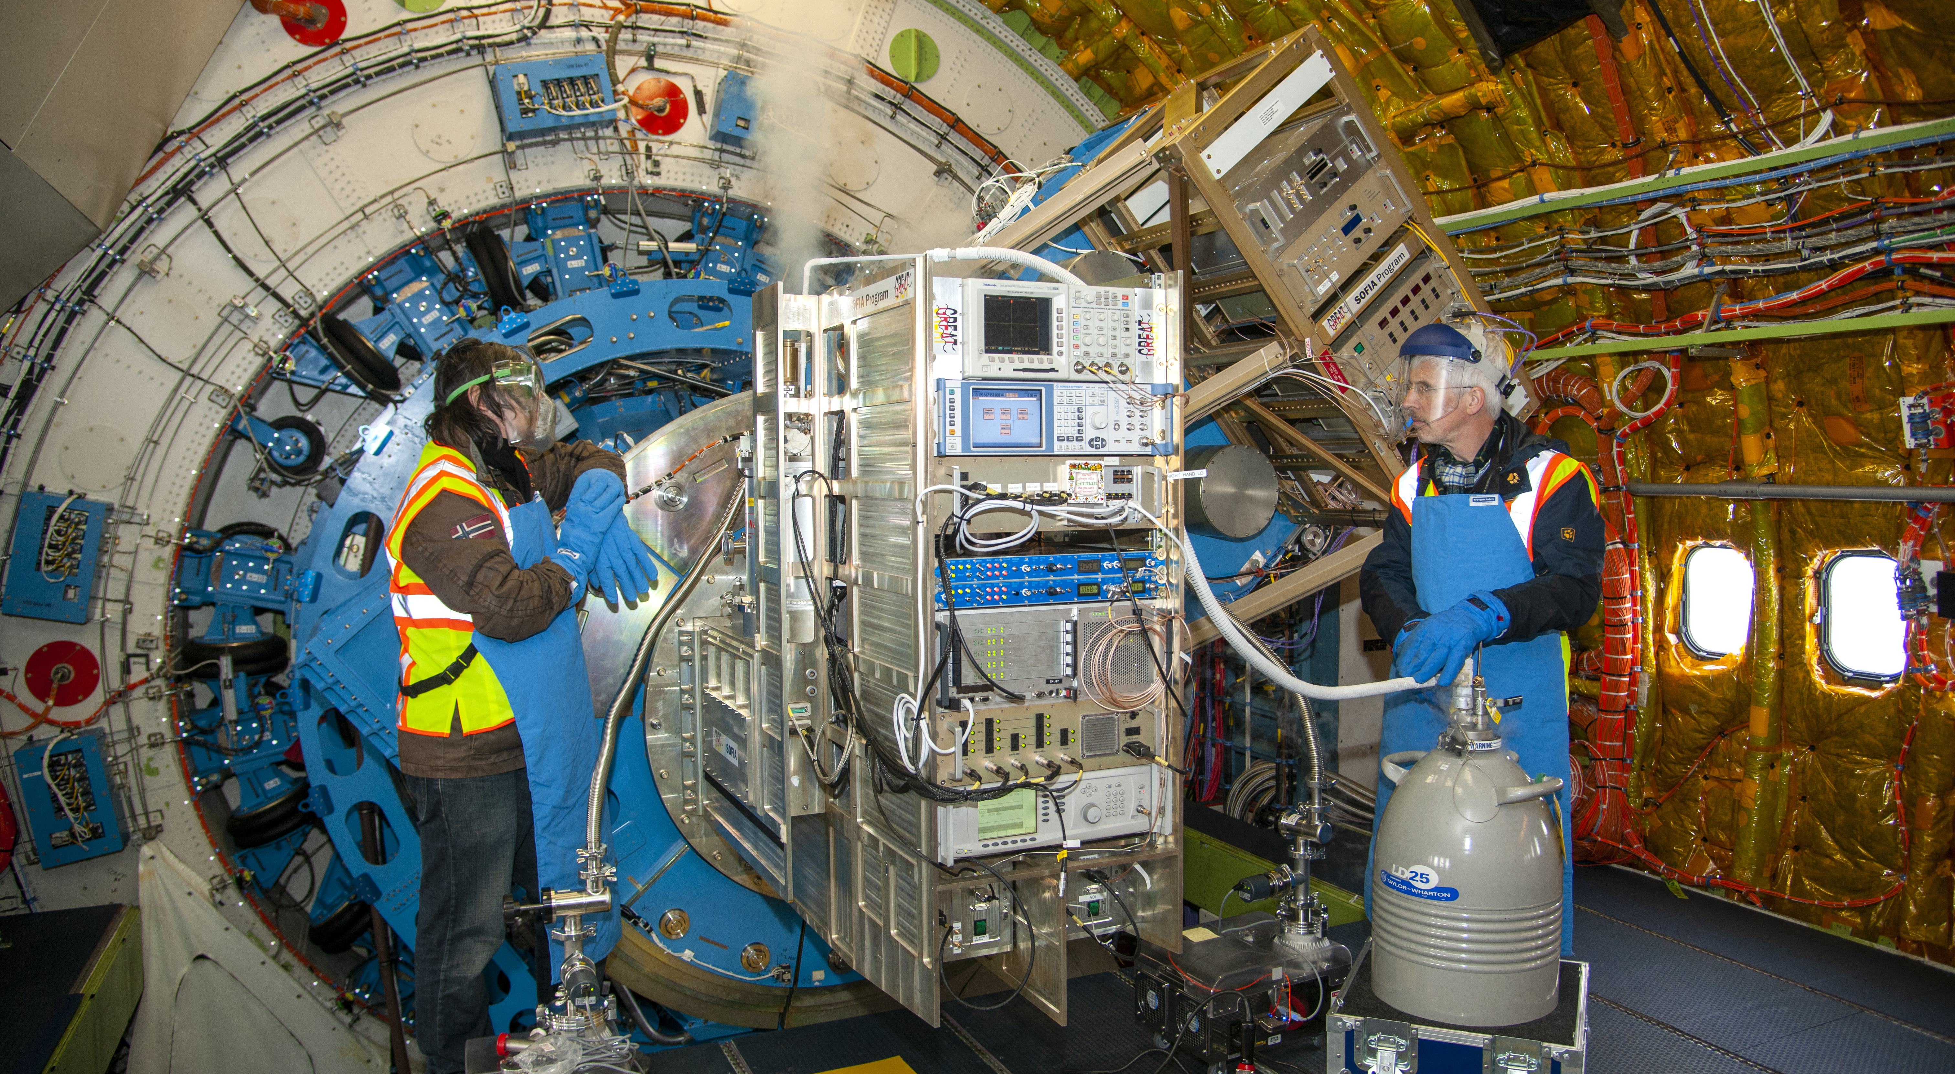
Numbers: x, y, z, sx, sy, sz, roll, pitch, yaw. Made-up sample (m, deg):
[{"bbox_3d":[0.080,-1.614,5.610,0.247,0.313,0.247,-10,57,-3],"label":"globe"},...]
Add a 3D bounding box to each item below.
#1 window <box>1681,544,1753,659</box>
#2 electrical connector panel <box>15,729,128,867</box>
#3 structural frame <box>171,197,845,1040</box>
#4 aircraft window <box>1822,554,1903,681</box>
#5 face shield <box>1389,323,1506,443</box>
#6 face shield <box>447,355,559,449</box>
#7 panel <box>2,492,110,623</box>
[{"bbox_3d":[2.628,0.234,4.632,0.050,0.400,0.272,-2,4,-26],"label":"window"},{"bbox_3d":[-2.979,0.859,4.297,0.226,0.395,0.135,-12,8,-25],"label":"electrical connector panel"},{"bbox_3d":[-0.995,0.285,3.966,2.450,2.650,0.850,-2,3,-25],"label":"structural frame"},{"bbox_3d":[2.848,0.258,4.184,0.050,0.400,0.272,-2,4,-26],"label":"aircraft window"},{"bbox_3d":[1.093,-0.355,3.050,0.245,0.260,0.220,0,3,6],"label":"face shield"},{"bbox_3d":[-1.037,-0.290,2.860,0.210,0.180,0.190,9,-2,-18],"label":"face shield"},{"bbox_3d":[-2.991,0.066,4.245,0.226,0.395,0.135,9,-1,-26],"label":"panel"}]

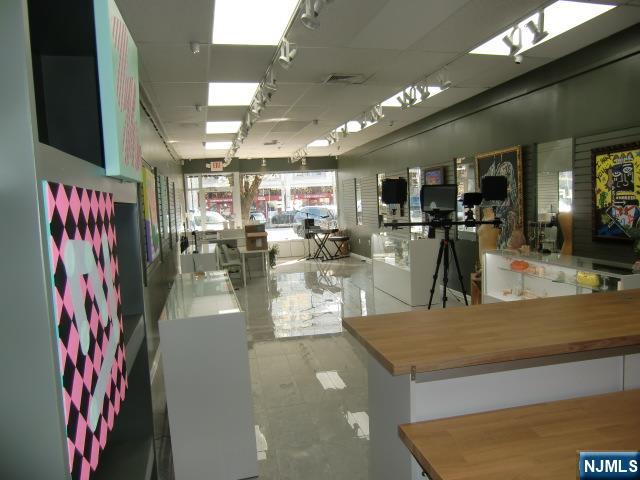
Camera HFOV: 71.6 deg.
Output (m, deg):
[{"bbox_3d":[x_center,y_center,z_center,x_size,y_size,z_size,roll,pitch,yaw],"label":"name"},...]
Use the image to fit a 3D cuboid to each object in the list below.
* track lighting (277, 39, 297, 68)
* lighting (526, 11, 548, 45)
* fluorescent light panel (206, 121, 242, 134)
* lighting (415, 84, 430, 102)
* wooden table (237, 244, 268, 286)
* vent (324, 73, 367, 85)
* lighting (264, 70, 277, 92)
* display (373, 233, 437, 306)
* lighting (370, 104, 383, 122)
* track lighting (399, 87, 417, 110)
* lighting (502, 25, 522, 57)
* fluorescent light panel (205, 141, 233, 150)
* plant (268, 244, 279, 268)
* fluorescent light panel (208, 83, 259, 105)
[{"bbox_3d":[-0.257,-1.538,3.637,0.160,0.250,0.130,-3,5,-4],"label":"track lighting"},{"bbox_3d":[1.633,-1.595,3.318,0.180,0.250,0.130,-3,5,-2],"label":"lighting"},{"bbox_3d":[-1.741,-2.033,7.999,0.600,0.060,1.200,-4,5,-14],"label":"fluorescent light panel"},{"bbox_3d":[1.217,-1.746,5.270,0.170,0.220,0.140,-4,5,-15],"label":"lighting"},{"bbox_3d":[-1.480,0.571,9.741,0.580,0.720,1.200,-4,5,-14],"label":"wooden table"},{"bbox_3d":[0.310,-1.853,5.114,0.490,0.060,0.450,-4,5,-14],"label":"vent"},{"bbox_3d":[-0.482,-1.601,4.417,0.160,0.240,0.130,-3,5,-4],"label":"lighting"},{"bbox_3d":[1.395,0.433,7.386,0.470,0.970,1.700,-3,5,-12],"label":"display"},{"bbox_3d":[0.819,-1.839,6.522,0.180,0.250,0.140,-3,5,-4],"label":"lighting"},{"bbox_3d":[1.108,-1.792,5.620,0.180,0.270,0.150,-4,5,-15],"label":"track lighting"},{"bbox_3d":[1.564,-1.615,3.579,0.180,0.250,0.130,-3,5,-2],"label":"lighting"},{"bbox_3d":[-2.402,-2.239,10.500,0.610,0.050,1.220,-4,5,-15],"label":"fluorescent light panel"},{"bbox_3d":[-1.208,0.401,11.223,0.300,0.620,0.300,-4,5,-15],"label":"plant"},{"bbox_3d":[-1.149,-1.902,5.809,0.610,0.050,1.220,-4,5,-15],"label":"fluorescent light panel"}]

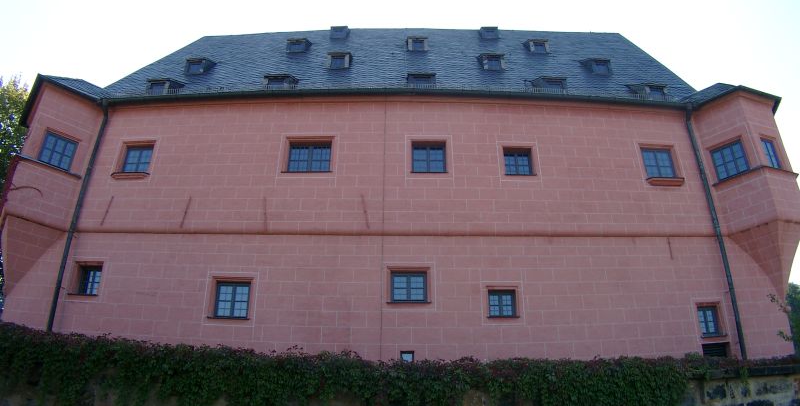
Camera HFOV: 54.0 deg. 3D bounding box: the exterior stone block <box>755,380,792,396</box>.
[{"bbox_3d":[6.290,3.201,13.370,0.612,0.217,0.300,2,-32,-3],"label":"exterior stone block"}]

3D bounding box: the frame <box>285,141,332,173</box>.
[{"bbox_3d":[-2.729,-1.394,23.836,1.303,1.132,0.150,0,-32,0],"label":"frame"}]

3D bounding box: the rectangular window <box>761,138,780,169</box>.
[{"bbox_3d":[11.225,-1.503,23.814,0.430,0.997,0.150,11,-33,-18],"label":"rectangular window"}]

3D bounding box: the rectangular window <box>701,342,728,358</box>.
[{"bbox_3d":[8.565,4.018,21.408,0.619,0.455,0.150,0,-31,0],"label":"rectangular window"}]

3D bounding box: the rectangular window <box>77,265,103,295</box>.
[{"bbox_3d":[-8.854,2.215,22.492,0.560,0.872,0.150,0,-31,0],"label":"rectangular window"}]

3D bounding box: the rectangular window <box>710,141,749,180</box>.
[{"bbox_3d":[9.816,-1.261,23.382,0.934,1.114,0.150,-24,-39,33],"label":"rectangular window"}]

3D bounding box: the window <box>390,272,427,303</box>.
[{"bbox_3d":[0.241,2.403,22.379,1.011,0.924,0.150,0,-31,0],"label":"window"}]

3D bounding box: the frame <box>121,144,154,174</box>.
[{"bbox_3d":[-8.232,-1.400,24.664,0.834,0.997,0.200,0,-31,0],"label":"frame"}]

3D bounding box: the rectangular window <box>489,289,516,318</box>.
[{"bbox_3d":[2.881,2.828,22.124,0.718,0.763,0.200,0,-31,0],"label":"rectangular window"}]

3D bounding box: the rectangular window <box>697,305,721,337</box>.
[{"bbox_3d":[8.330,3.182,21.091,0.578,0.911,0.150,0,-32,0],"label":"rectangular window"}]

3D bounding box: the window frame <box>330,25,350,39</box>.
[{"bbox_3d":[-2.389,-6.855,31.591,0.765,0.516,0.250,0,-31,0],"label":"window frame"}]

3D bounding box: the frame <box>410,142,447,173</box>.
[{"bbox_3d":[0.892,-1.380,23.865,1.056,1.170,0.150,0,-32,0],"label":"frame"}]

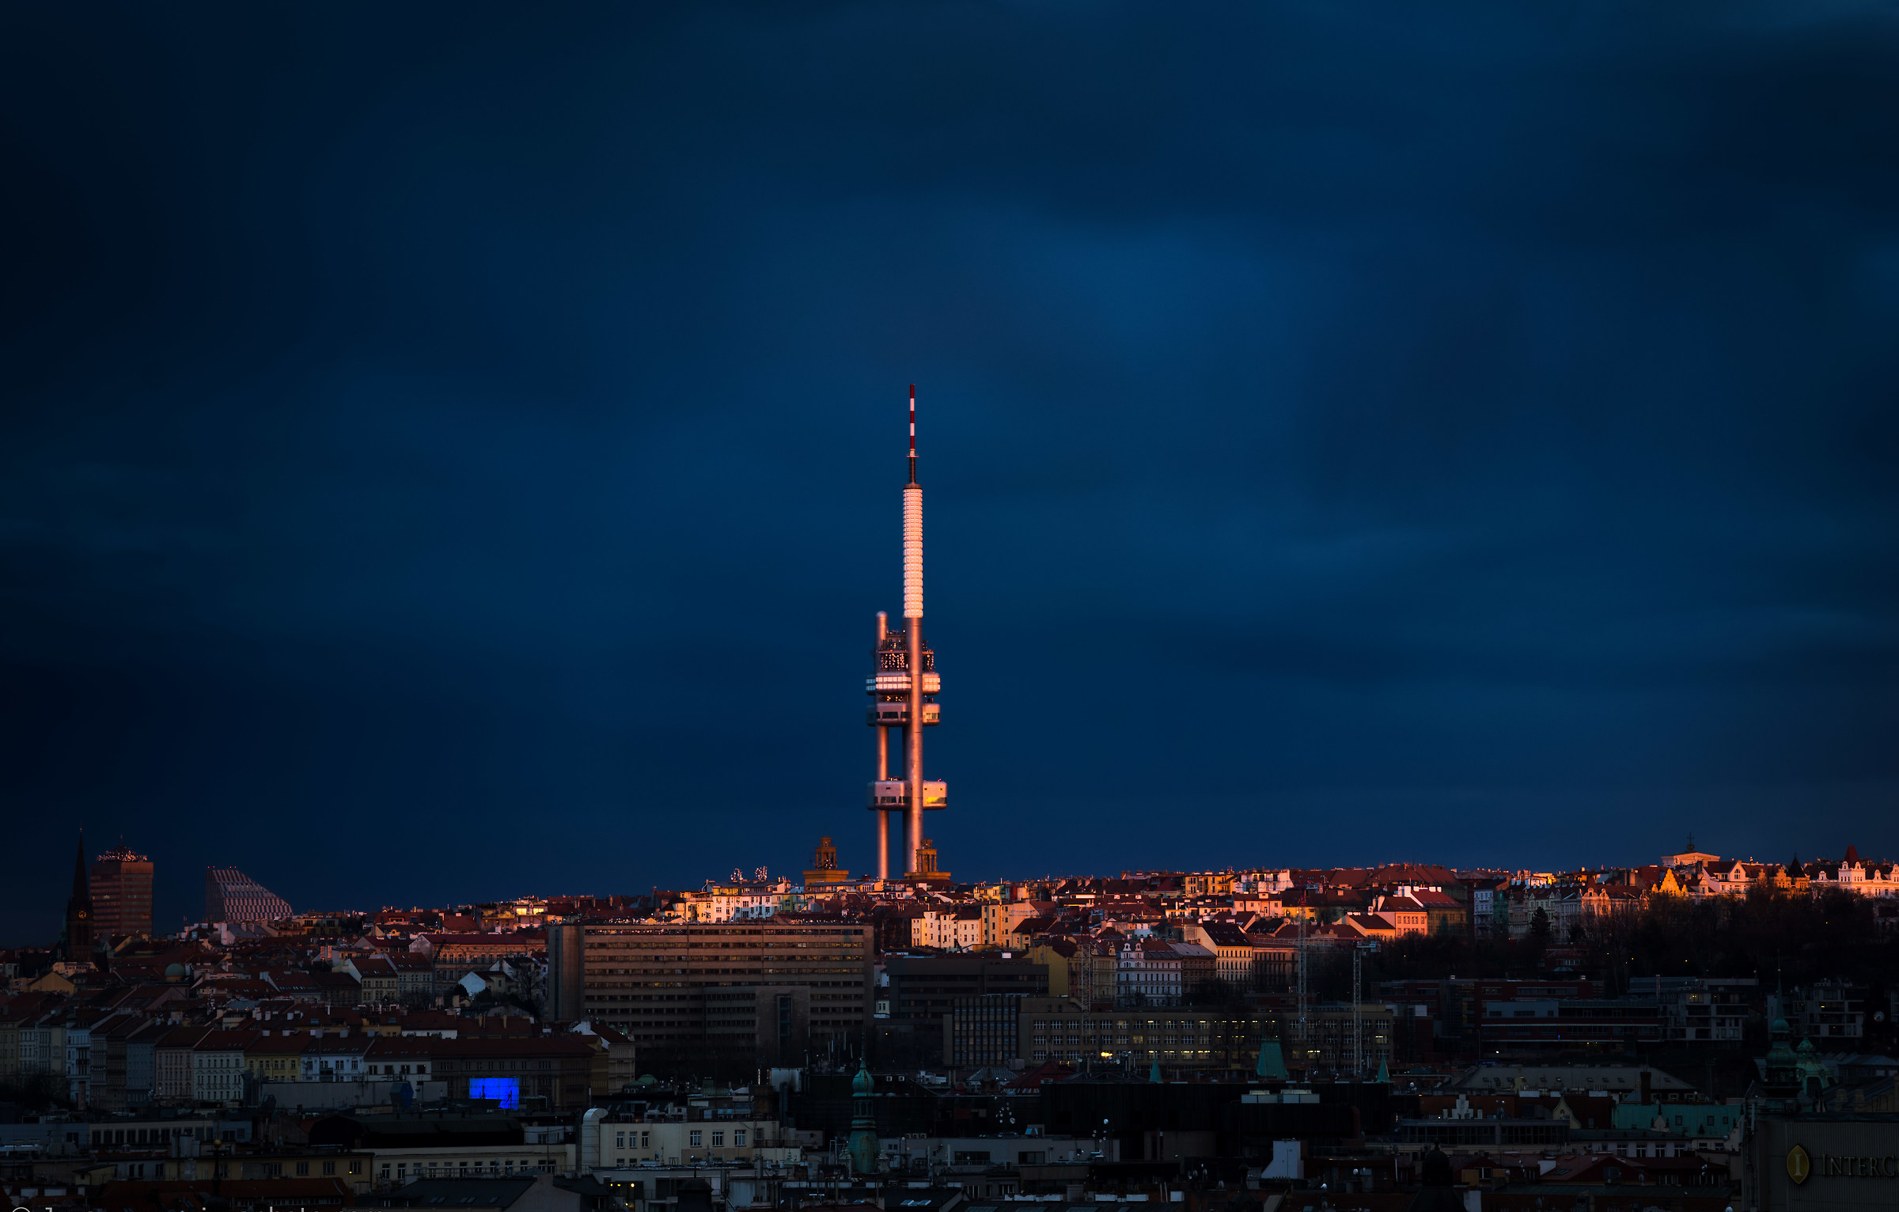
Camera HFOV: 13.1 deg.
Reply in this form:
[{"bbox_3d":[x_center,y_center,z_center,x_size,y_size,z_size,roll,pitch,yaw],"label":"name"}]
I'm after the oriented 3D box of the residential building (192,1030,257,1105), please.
[{"bbox_3d":[-175.450,115.140,2044.970,17.000,20.290,13.000,-3,-4,40],"label":"residential building"}]

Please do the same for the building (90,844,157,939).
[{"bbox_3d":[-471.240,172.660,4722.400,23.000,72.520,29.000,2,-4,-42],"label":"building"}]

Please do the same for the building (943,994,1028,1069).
[{"bbox_3d":[9.960,109.830,2139.000,20.000,19.470,15.000,1,-3,-18],"label":"building"}]

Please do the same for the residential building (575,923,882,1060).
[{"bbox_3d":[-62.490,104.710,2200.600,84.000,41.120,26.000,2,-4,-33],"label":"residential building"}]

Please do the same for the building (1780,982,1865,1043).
[{"bbox_3d":[223.600,104.250,2119.000,20.000,16.260,15.000,0,-3,-8],"label":"building"}]

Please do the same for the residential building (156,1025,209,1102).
[{"bbox_3d":[-187.310,115.250,2056.770,14.500,21.510,13.000,-3,-4,43],"label":"residential building"}]

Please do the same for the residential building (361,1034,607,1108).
[{"bbox_3d":[-110.110,113.180,2002.130,58.000,18.950,15.000,-1,-3,18],"label":"residential building"}]

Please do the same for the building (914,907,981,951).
[{"bbox_3d":[-1.070,103.290,2616.980,22.000,16.840,14.000,0,-3,-3],"label":"building"}]

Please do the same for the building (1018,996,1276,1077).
[{"bbox_3d":[50.410,111.590,2139.600,69.000,20.610,16.000,1,-3,-19],"label":"building"}]

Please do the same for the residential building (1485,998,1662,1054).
[{"bbox_3d":[160.100,108.430,2130.200,45.000,15.200,17.000,0,-3,-14],"label":"residential building"}]

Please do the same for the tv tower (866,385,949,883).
[{"bbox_3d":[-15.100,28.590,3010.000,30.000,216.000,30.000,0,-3,0],"label":"tv tower"}]

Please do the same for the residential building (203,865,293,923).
[{"bbox_3d":[-386.300,169.660,4573.200,44.000,50.670,22.000,2,-4,-37],"label":"residential building"}]

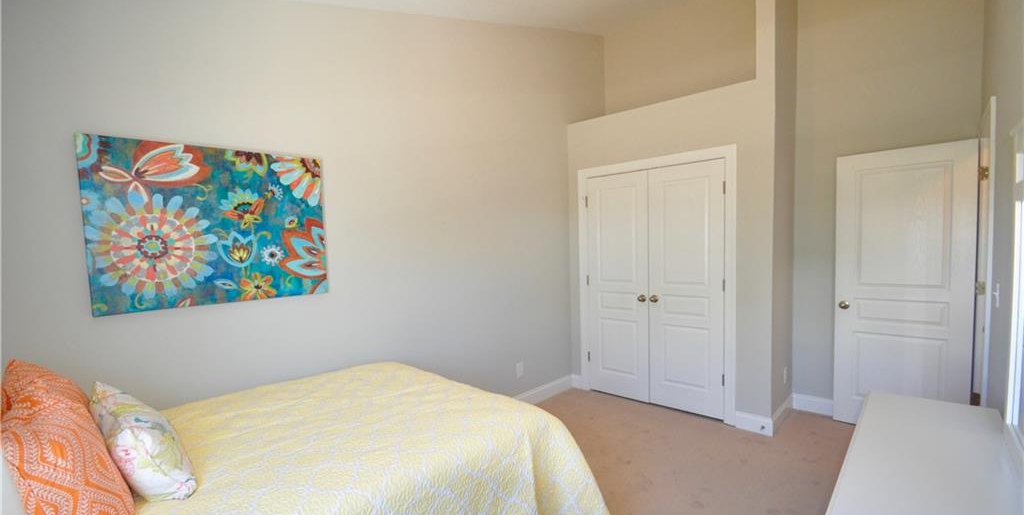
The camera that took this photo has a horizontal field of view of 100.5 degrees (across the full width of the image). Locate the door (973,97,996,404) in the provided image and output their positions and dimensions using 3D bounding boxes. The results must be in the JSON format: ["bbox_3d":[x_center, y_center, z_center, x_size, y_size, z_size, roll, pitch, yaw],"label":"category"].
[{"bbox_3d":[2.756,0.250,2.448,0.100,2.124,0.940,1,4,43],"label":"door"}]

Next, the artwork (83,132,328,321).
[{"bbox_3d":[-1.432,-0.154,2.118,0.037,0.756,0.983,1,4,43],"label":"artwork"}]

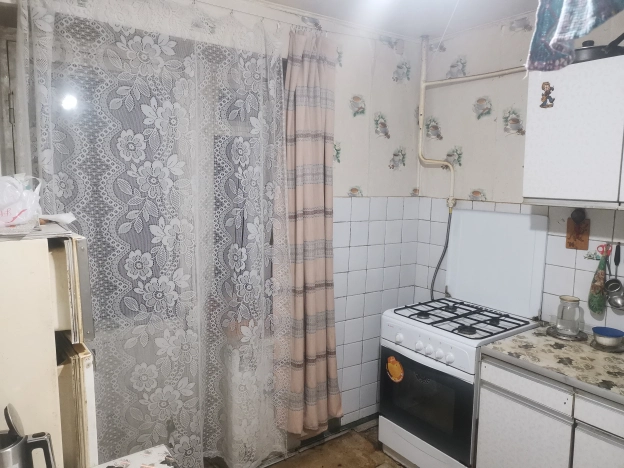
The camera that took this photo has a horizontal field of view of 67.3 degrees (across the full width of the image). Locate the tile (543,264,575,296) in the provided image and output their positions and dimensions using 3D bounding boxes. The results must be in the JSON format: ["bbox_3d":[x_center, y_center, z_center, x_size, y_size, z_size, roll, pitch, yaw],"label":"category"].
[{"bbox_3d":[1.269,0.239,2.404,0.010,0.150,0.150,-3,8,-36],"label":"tile"}]

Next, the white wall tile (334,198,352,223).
[{"bbox_3d":[0.168,-0.142,2.726,0.150,0.150,0.010,-3,8,-36],"label":"white wall tile"}]

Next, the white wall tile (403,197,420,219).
[{"bbox_3d":[0.654,-0.170,3.093,0.150,0.150,0.010,-3,8,-37],"label":"white wall tile"}]

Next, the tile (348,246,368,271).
[{"bbox_3d":[0.281,0.151,2.871,0.150,0.150,0.008,-3,8,-36],"label":"tile"}]

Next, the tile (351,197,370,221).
[{"bbox_3d":[0.292,-0.150,2.836,0.150,0.150,0.008,-3,8,-36],"label":"tile"}]

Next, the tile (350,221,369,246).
[{"bbox_3d":[0.280,-0.002,2.835,0.151,0.150,0.010,-3,8,-37],"label":"tile"}]

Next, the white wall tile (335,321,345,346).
[{"bbox_3d":[0.141,0.610,2.832,0.150,0.150,0.008,-3,8,-36],"label":"white wall tile"}]

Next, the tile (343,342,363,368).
[{"bbox_3d":[0.254,0.748,2.922,0.151,0.150,0.010,-3,8,-37],"label":"tile"}]

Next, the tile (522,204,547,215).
[{"bbox_3d":[1.195,-0.081,2.508,0.010,0.150,0.151,-3,8,-37],"label":"tile"}]

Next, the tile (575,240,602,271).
[{"bbox_3d":[1.374,0.104,2.281,0.010,0.150,0.151,-3,8,-37],"label":"tile"}]

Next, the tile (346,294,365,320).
[{"bbox_3d":[0.268,0.451,2.886,0.150,0.150,0.010,-3,8,-36],"label":"tile"}]

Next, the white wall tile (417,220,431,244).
[{"bbox_3d":[0.747,-0.014,3.114,0.010,0.150,0.100,-3,8,-37],"label":"white wall tile"}]

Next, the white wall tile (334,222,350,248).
[{"bbox_3d":[0.157,0.003,2.745,0.148,0.149,0.010,-3,8,-35],"label":"white wall tile"}]

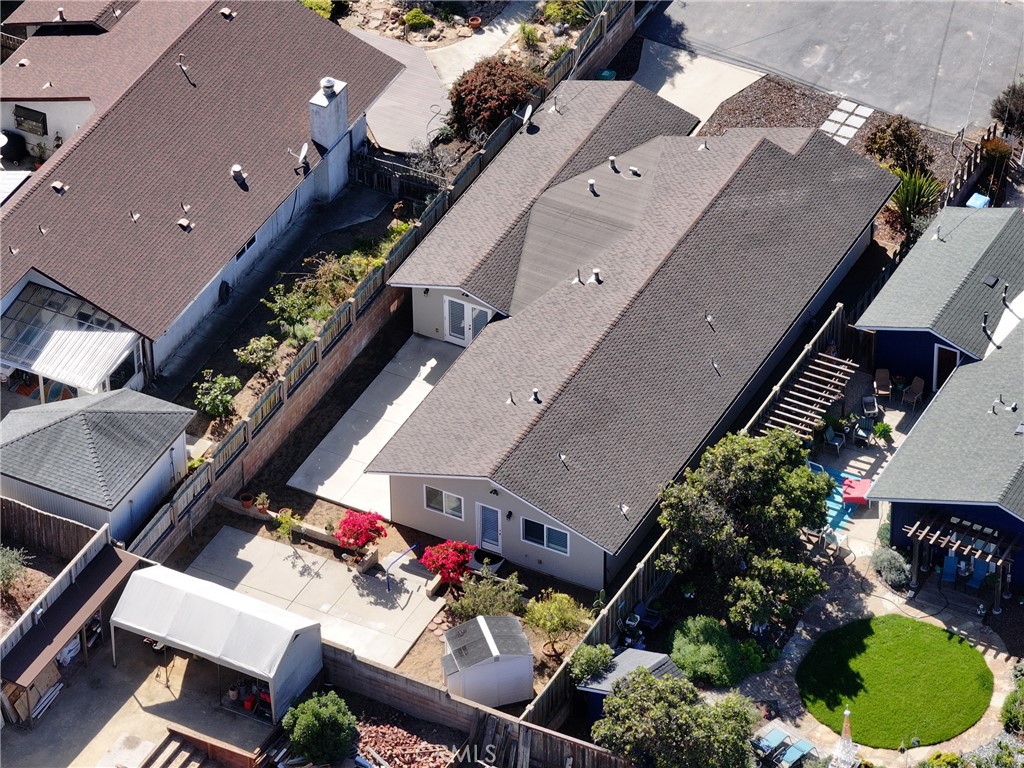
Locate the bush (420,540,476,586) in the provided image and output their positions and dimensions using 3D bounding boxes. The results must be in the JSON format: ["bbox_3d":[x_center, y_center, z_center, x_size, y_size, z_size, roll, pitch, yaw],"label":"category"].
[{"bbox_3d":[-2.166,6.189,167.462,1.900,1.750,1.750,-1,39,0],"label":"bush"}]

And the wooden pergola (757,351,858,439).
[{"bbox_3d":[10.998,1.421,182.540,1.658,2.300,5.435,18,42,21],"label":"wooden pergola"}]

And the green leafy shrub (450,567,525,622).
[{"bbox_3d":[-0.837,7.261,167.783,2.650,1.700,2.200,-1,39,0],"label":"green leafy shrub"}]

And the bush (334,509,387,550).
[{"bbox_3d":[-5.498,5.468,177.671,1.850,1.750,1.600,0,39,0],"label":"bush"}]

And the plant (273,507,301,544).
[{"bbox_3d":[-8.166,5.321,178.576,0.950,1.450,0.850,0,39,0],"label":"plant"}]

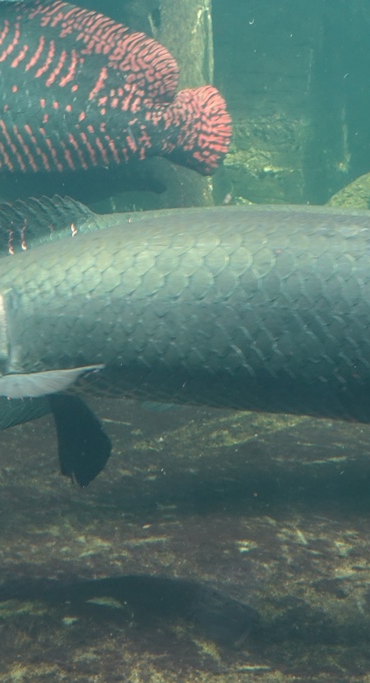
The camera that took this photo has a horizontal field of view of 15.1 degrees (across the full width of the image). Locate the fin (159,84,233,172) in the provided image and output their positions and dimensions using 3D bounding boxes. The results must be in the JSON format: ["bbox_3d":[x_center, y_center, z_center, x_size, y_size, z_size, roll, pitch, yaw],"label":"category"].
[{"bbox_3d":[0.021,-0.424,2.800,0.142,0.172,0.050,6,6,-7],"label":"fin"}]

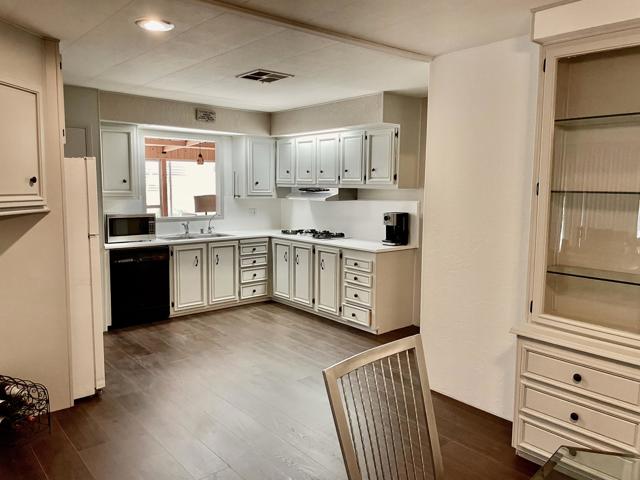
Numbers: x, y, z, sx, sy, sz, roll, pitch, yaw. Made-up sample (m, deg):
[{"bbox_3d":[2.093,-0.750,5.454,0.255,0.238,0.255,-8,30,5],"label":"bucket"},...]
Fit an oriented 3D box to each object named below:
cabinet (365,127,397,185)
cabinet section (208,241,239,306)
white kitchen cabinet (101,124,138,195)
[{"bbox_3d":[0.736,-0.850,4.978,0.348,0.586,0.455,-5,8,-40],"label":"cabinet"},{"bbox_3d":[-1.322,0.369,5.914,0.407,0.756,0.614,-5,9,-40],"label":"cabinet section"},{"bbox_3d":[-2.225,-0.836,5.152,0.439,0.768,0.353,-5,8,-40],"label":"white kitchen cabinet"}]

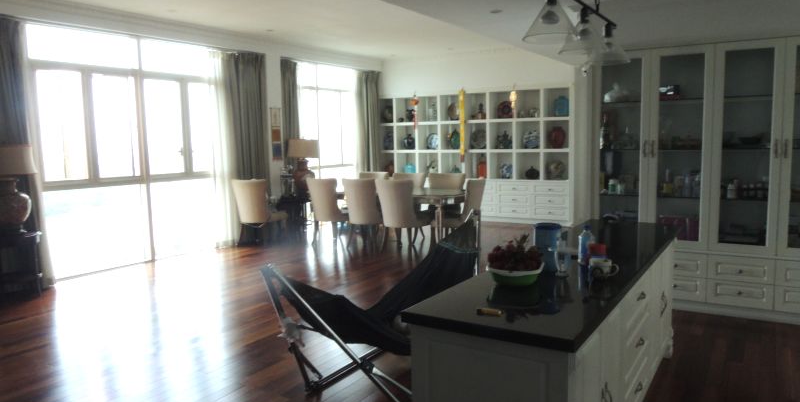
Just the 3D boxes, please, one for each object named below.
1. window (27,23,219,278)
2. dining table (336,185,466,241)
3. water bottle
[{"bbox_3d":[-3.430,-0.649,7.457,0.120,2.970,2.680,3,7,33],"label":"window"},{"bbox_3d":[-0.031,0.219,9.048,2.250,0.765,1.020,3,7,33],"label":"dining table"},{"bbox_3d":[1.061,0.250,3.151,0.073,0.220,0.073,3,7,33],"label":"water bottle"}]

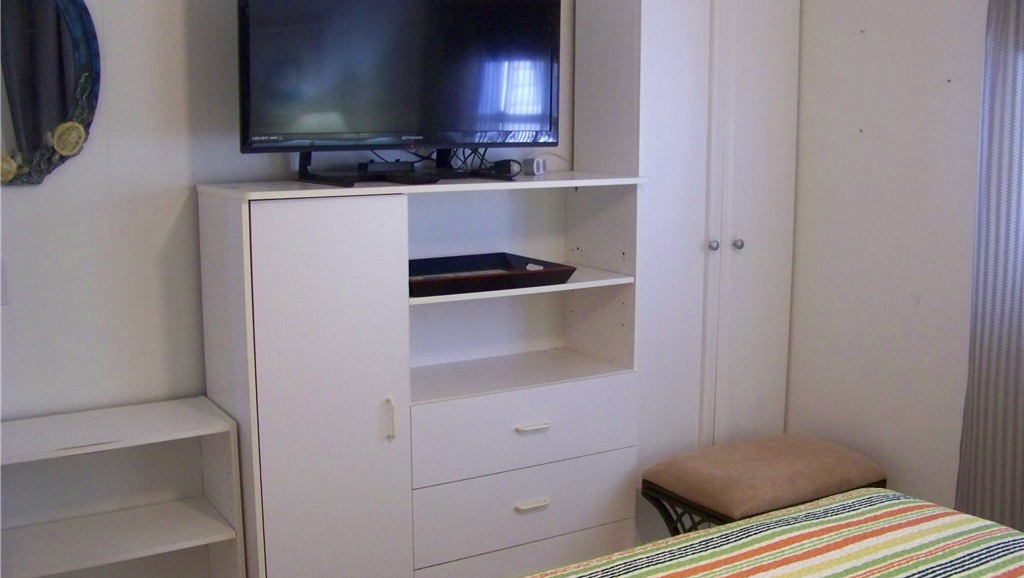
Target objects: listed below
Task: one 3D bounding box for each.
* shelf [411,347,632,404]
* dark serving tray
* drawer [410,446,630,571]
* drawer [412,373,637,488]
[{"bbox_3d":[-0.038,0.218,2.671,0.619,0.019,0.320,-6,10,-30],"label":"shelf"},{"bbox_3d":[-0.115,-0.035,2.572,0.426,0.039,0.338,-6,10,-30],"label":"dark serving tray"},{"bbox_3d":[-0.026,0.504,2.709,0.631,0.192,0.333,-6,10,-30],"label":"drawer"},{"bbox_3d":[-0.027,0.312,2.678,0.631,0.196,0.333,-6,10,-30],"label":"drawer"}]

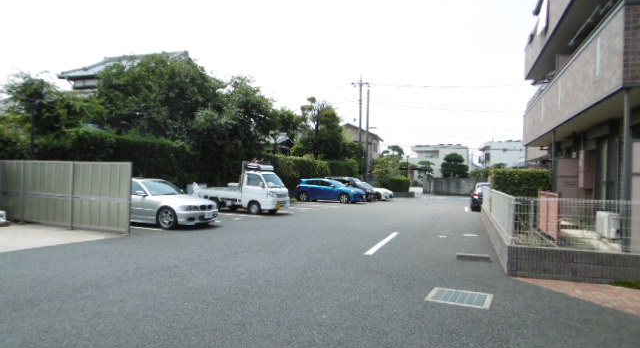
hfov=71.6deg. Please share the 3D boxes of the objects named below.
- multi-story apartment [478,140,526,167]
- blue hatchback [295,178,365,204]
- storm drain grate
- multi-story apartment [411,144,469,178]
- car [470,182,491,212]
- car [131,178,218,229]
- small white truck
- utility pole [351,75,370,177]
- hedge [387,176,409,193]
[{"bbox_3d":[26.018,-0.785,60.015,8.500,6.700,9.000,1,-1,18],"label":"multi-story apartment"},{"bbox_3d":[0.573,1.064,27.849,4.450,1.470,1.750,1,-1,25],"label":"blue hatchback"},{"bbox_3d":[1.821,1.620,5.749,0.756,0.050,0.746,1,-1,26],"label":"storm drain grate"},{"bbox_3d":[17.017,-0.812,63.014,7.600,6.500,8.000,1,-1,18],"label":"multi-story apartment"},{"bbox_3d":[8.881,1.180,23.441,1.700,1.440,4.400,1,-1,17],"label":"car"},{"bbox_3d":[-5.236,0.850,13.639,4.470,1.410,1.740,1,-1,26],"label":"car"},{"bbox_3d":[-3.194,0.587,18.286,3.400,2.100,1.475,1,-1,24],"label":"small white truck"},{"bbox_3d":[4.169,-3.918,45.042,1.800,11.900,0.450,1,-1,18],"label":"utility pole"},{"bbox_3d":[6.286,0.879,35.894,2.100,1.300,1.200,1,-1,22],"label":"hedge"}]

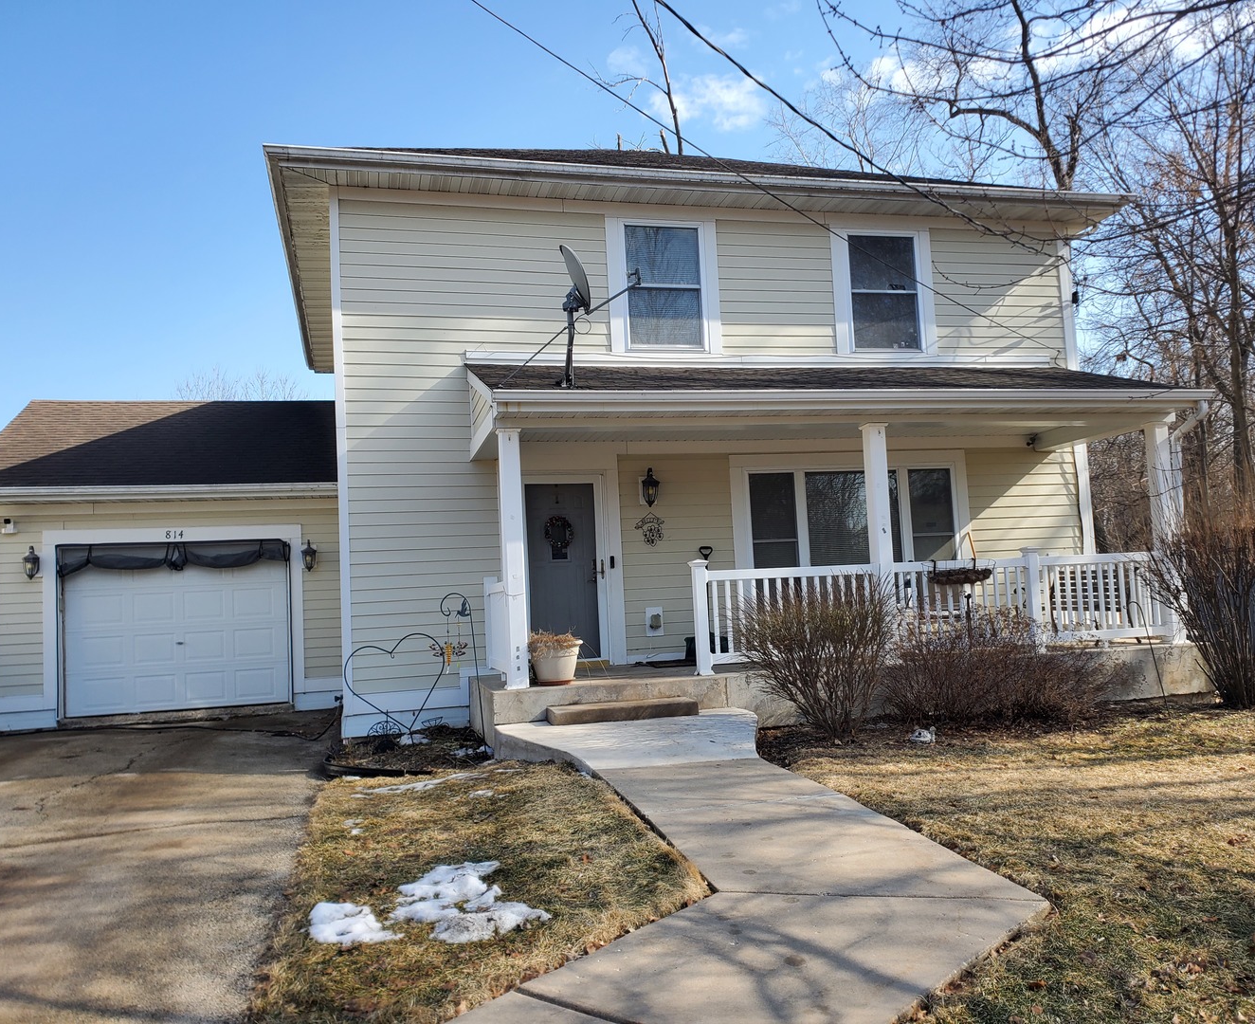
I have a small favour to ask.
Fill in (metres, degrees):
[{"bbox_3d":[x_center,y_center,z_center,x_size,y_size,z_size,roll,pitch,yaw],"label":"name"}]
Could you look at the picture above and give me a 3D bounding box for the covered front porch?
[{"bbox_3d":[2.092,0.107,10.233,7.116,3.745,2.353,-2,-4,-14],"label":"covered front porch"}]

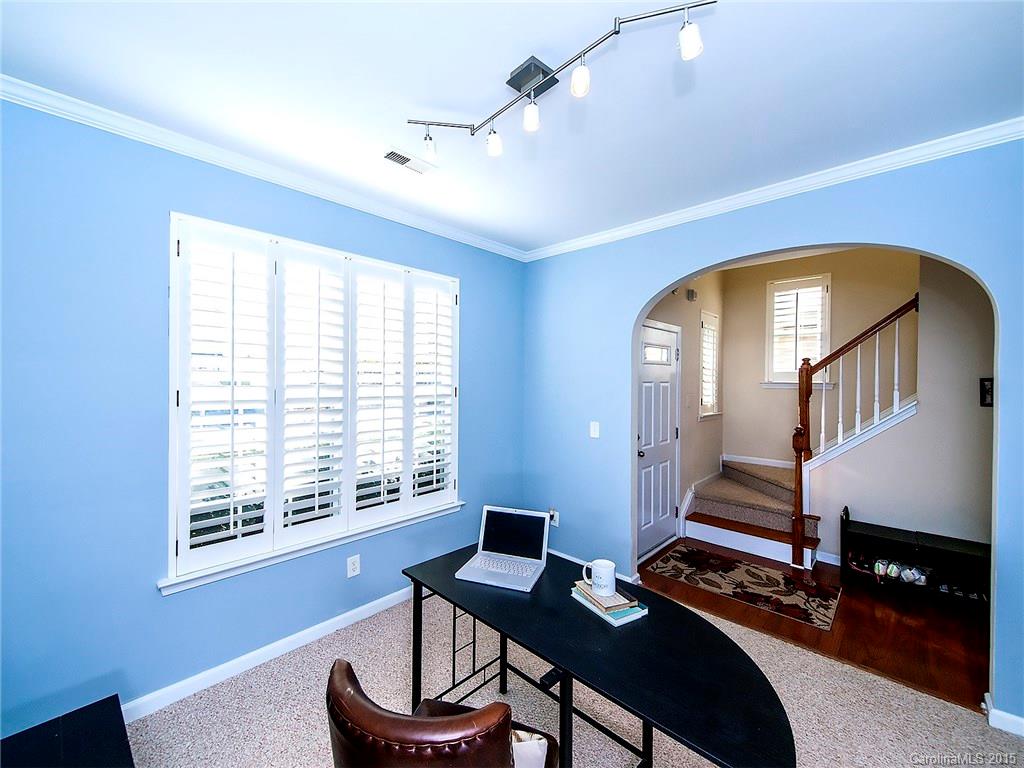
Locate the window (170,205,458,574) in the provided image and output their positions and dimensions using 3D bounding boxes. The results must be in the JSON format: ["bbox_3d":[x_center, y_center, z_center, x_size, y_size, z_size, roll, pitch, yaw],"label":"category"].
[{"bbox_3d":[-1.029,0.056,2.613,0.100,1.743,1.760,1,1,44],"label":"window"}]

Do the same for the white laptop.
[{"bbox_3d":[-0.030,0.696,1.778,0.325,0.231,0.284,1,1,21],"label":"white laptop"}]

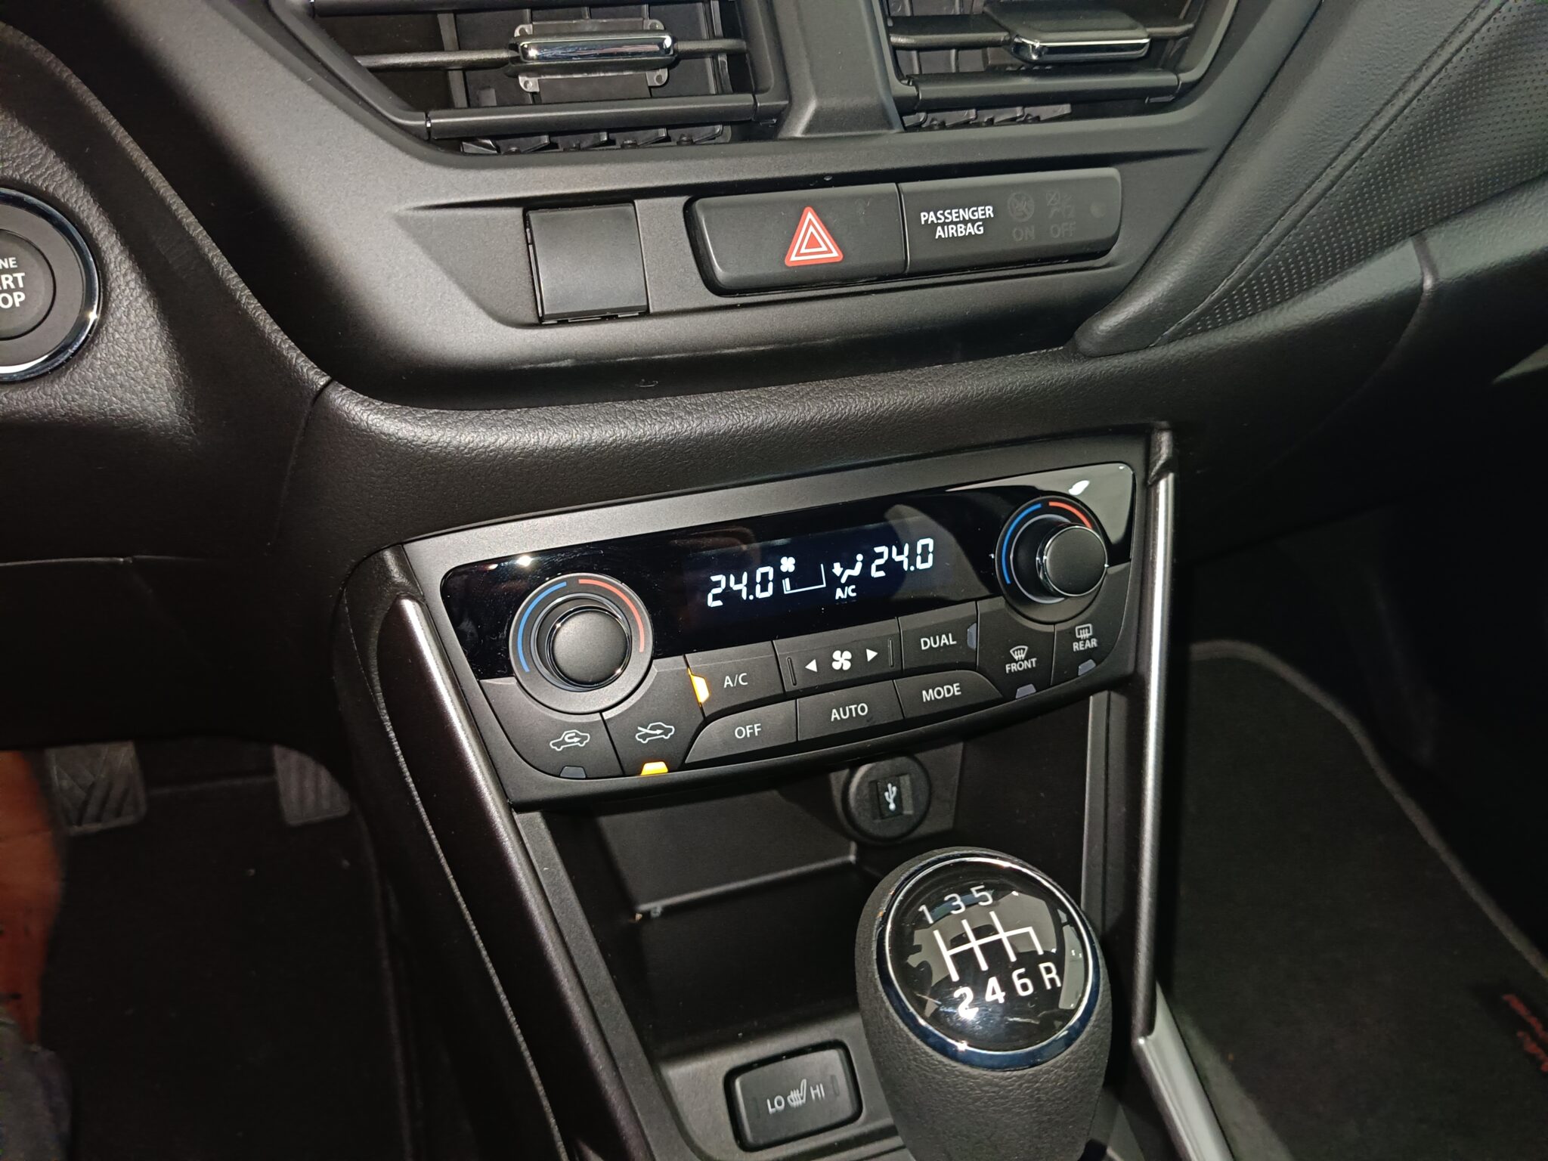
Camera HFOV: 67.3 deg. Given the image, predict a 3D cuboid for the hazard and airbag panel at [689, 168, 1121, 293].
[{"bbox_3d":[0.035,-0.092,0.309,0.118,0.024,0.016,-9,9,-16],"label":"hazard and airbag panel"}]

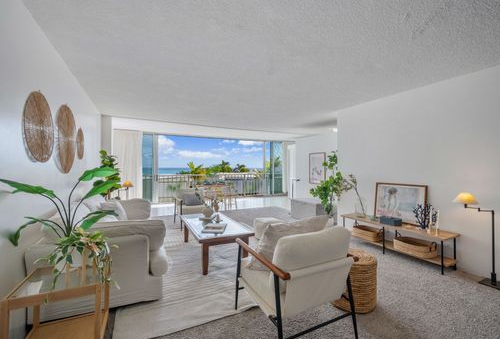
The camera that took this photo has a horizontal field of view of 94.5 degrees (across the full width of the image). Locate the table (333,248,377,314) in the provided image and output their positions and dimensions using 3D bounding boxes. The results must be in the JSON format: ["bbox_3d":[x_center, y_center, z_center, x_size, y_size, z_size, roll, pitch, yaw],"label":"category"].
[{"bbox_3d":[0.986,1.067,2.275,0.460,0.425,0.460,0,0,0],"label":"table"}]

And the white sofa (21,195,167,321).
[{"bbox_3d":[-1.739,0.820,2.966,1.020,0.880,2.050,0,0,-26],"label":"white sofa"}]

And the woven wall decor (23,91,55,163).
[{"bbox_3d":[-1.677,-0.330,1.859,0.050,0.580,0.610,0,0,-26],"label":"woven wall decor"}]

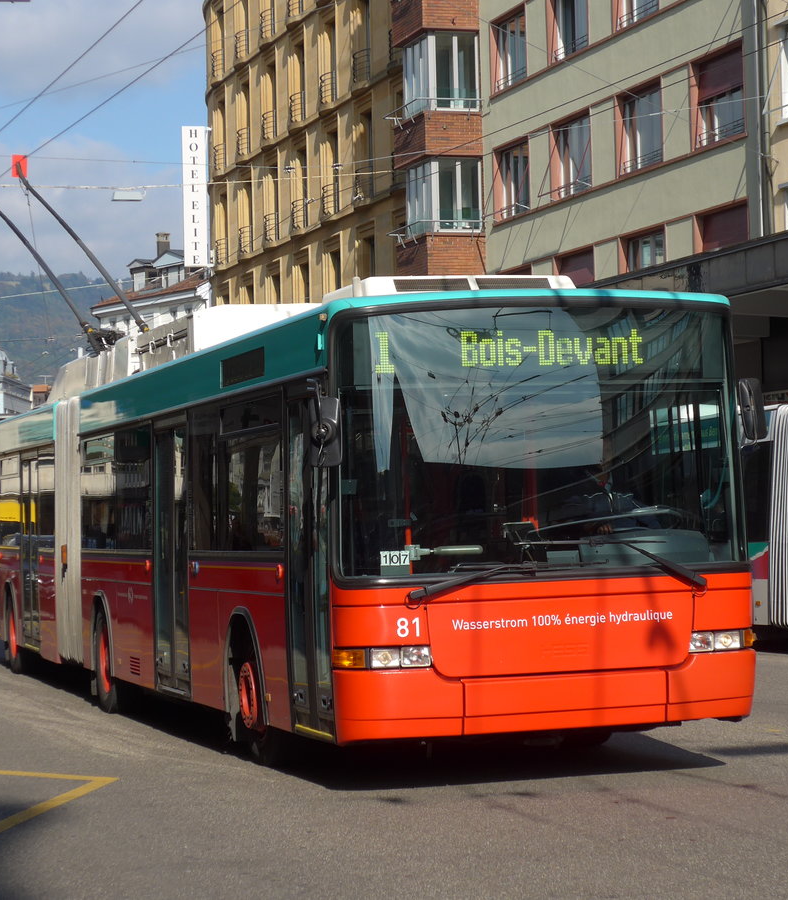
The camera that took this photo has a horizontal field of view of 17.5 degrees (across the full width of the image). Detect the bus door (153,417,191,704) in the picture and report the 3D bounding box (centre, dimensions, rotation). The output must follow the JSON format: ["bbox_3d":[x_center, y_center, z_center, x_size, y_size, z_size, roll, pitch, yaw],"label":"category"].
[{"bbox_3d":[-1.617,0.805,19.294,0.100,2.039,1.360,-1,-2,-16],"label":"bus door"}]

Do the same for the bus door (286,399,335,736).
[{"bbox_3d":[-0.451,0.694,15.184,0.100,1.988,1.009,-1,-2,-16],"label":"bus door"}]

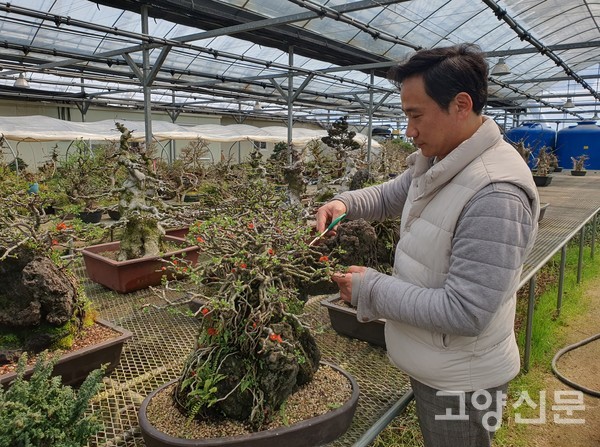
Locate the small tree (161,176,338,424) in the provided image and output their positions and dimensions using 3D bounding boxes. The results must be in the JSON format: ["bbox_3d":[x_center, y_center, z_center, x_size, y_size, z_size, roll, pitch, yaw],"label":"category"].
[{"bbox_3d":[-0.149,0.205,1.310,0.510,0.650,0.440,0,10,-6],"label":"small tree"}]

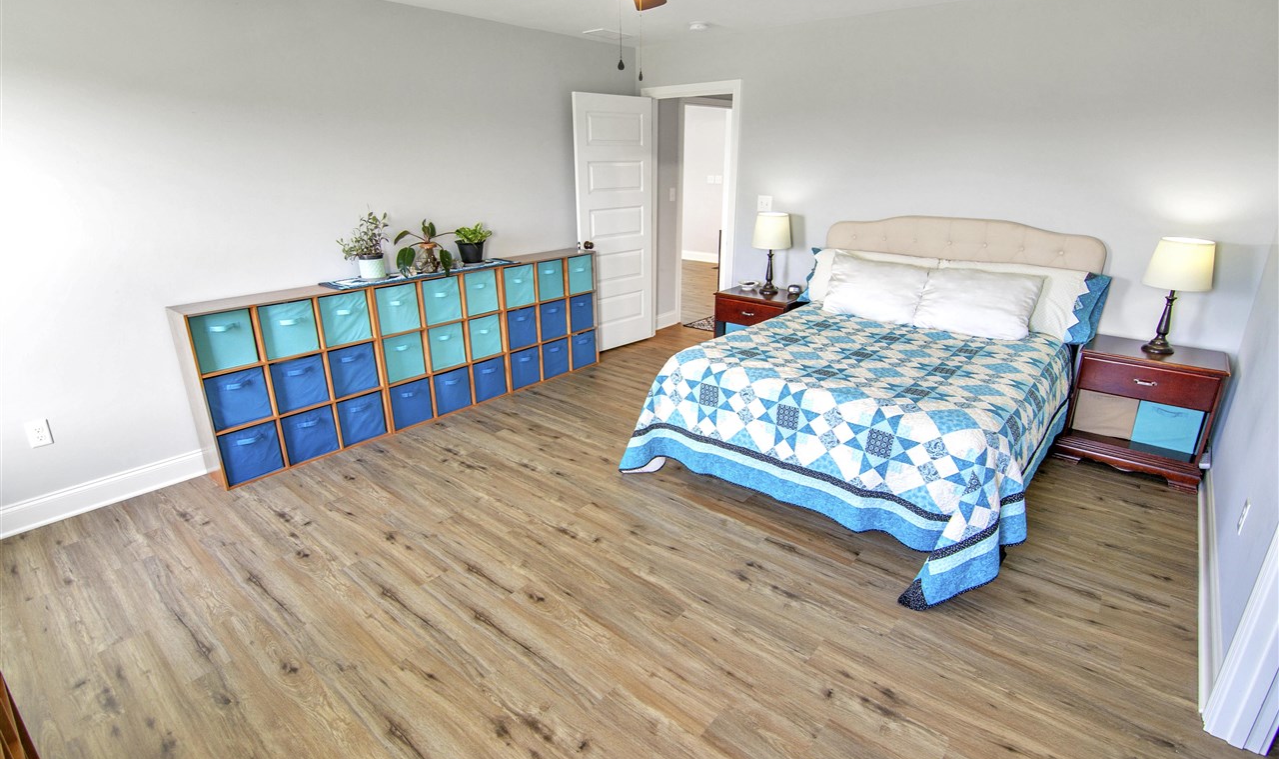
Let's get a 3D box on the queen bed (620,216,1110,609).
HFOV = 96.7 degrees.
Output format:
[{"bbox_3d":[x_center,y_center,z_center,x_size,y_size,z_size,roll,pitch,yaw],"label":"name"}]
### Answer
[{"bbox_3d":[1.333,-0.158,3.187,1.789,1.300,2.194,17,27,37],"label":"queen bed"}]

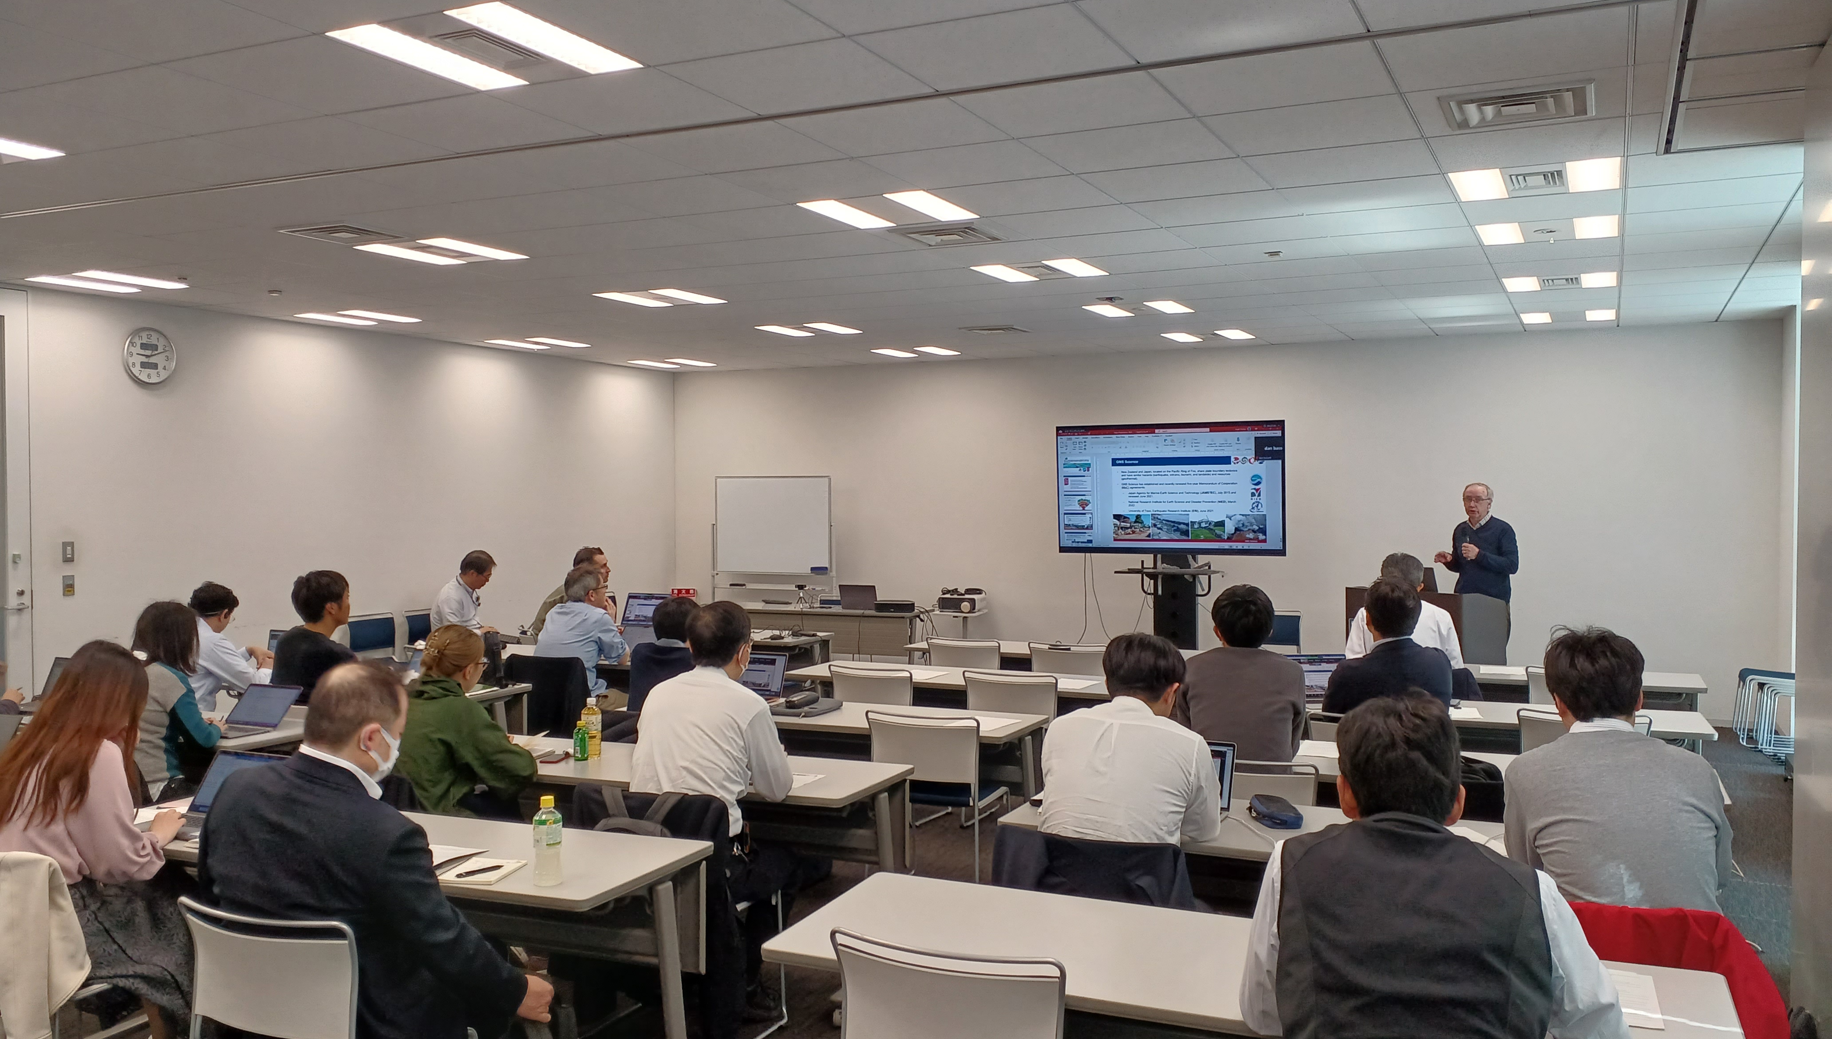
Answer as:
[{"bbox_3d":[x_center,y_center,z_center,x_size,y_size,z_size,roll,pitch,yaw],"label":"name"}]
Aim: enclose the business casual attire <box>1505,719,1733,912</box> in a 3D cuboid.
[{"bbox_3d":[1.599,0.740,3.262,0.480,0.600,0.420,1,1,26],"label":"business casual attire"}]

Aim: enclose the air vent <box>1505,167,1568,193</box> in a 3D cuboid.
[{"bbox_3d":[2.362,-1.288,5.431,0.206,0.040,0.320,0,1,26],"label":"air vent"}]

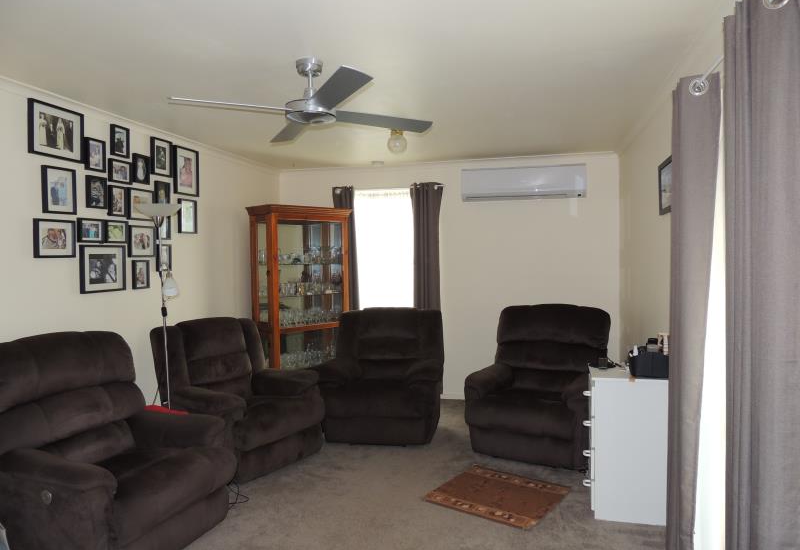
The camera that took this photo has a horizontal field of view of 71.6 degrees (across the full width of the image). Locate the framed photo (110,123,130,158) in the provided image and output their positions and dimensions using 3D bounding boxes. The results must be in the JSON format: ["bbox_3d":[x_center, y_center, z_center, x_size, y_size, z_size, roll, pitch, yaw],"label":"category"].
[{"bbox_3d":[-1.810,-0.860,3.591,0.024,0.196,0.148,0,2,13],"label":"framed photo"}]

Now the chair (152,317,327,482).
[{"bbox_3d":[-1.158,0.856,4.086,0.870,1.010,0.960,1,3,38],"label":"chair"}]

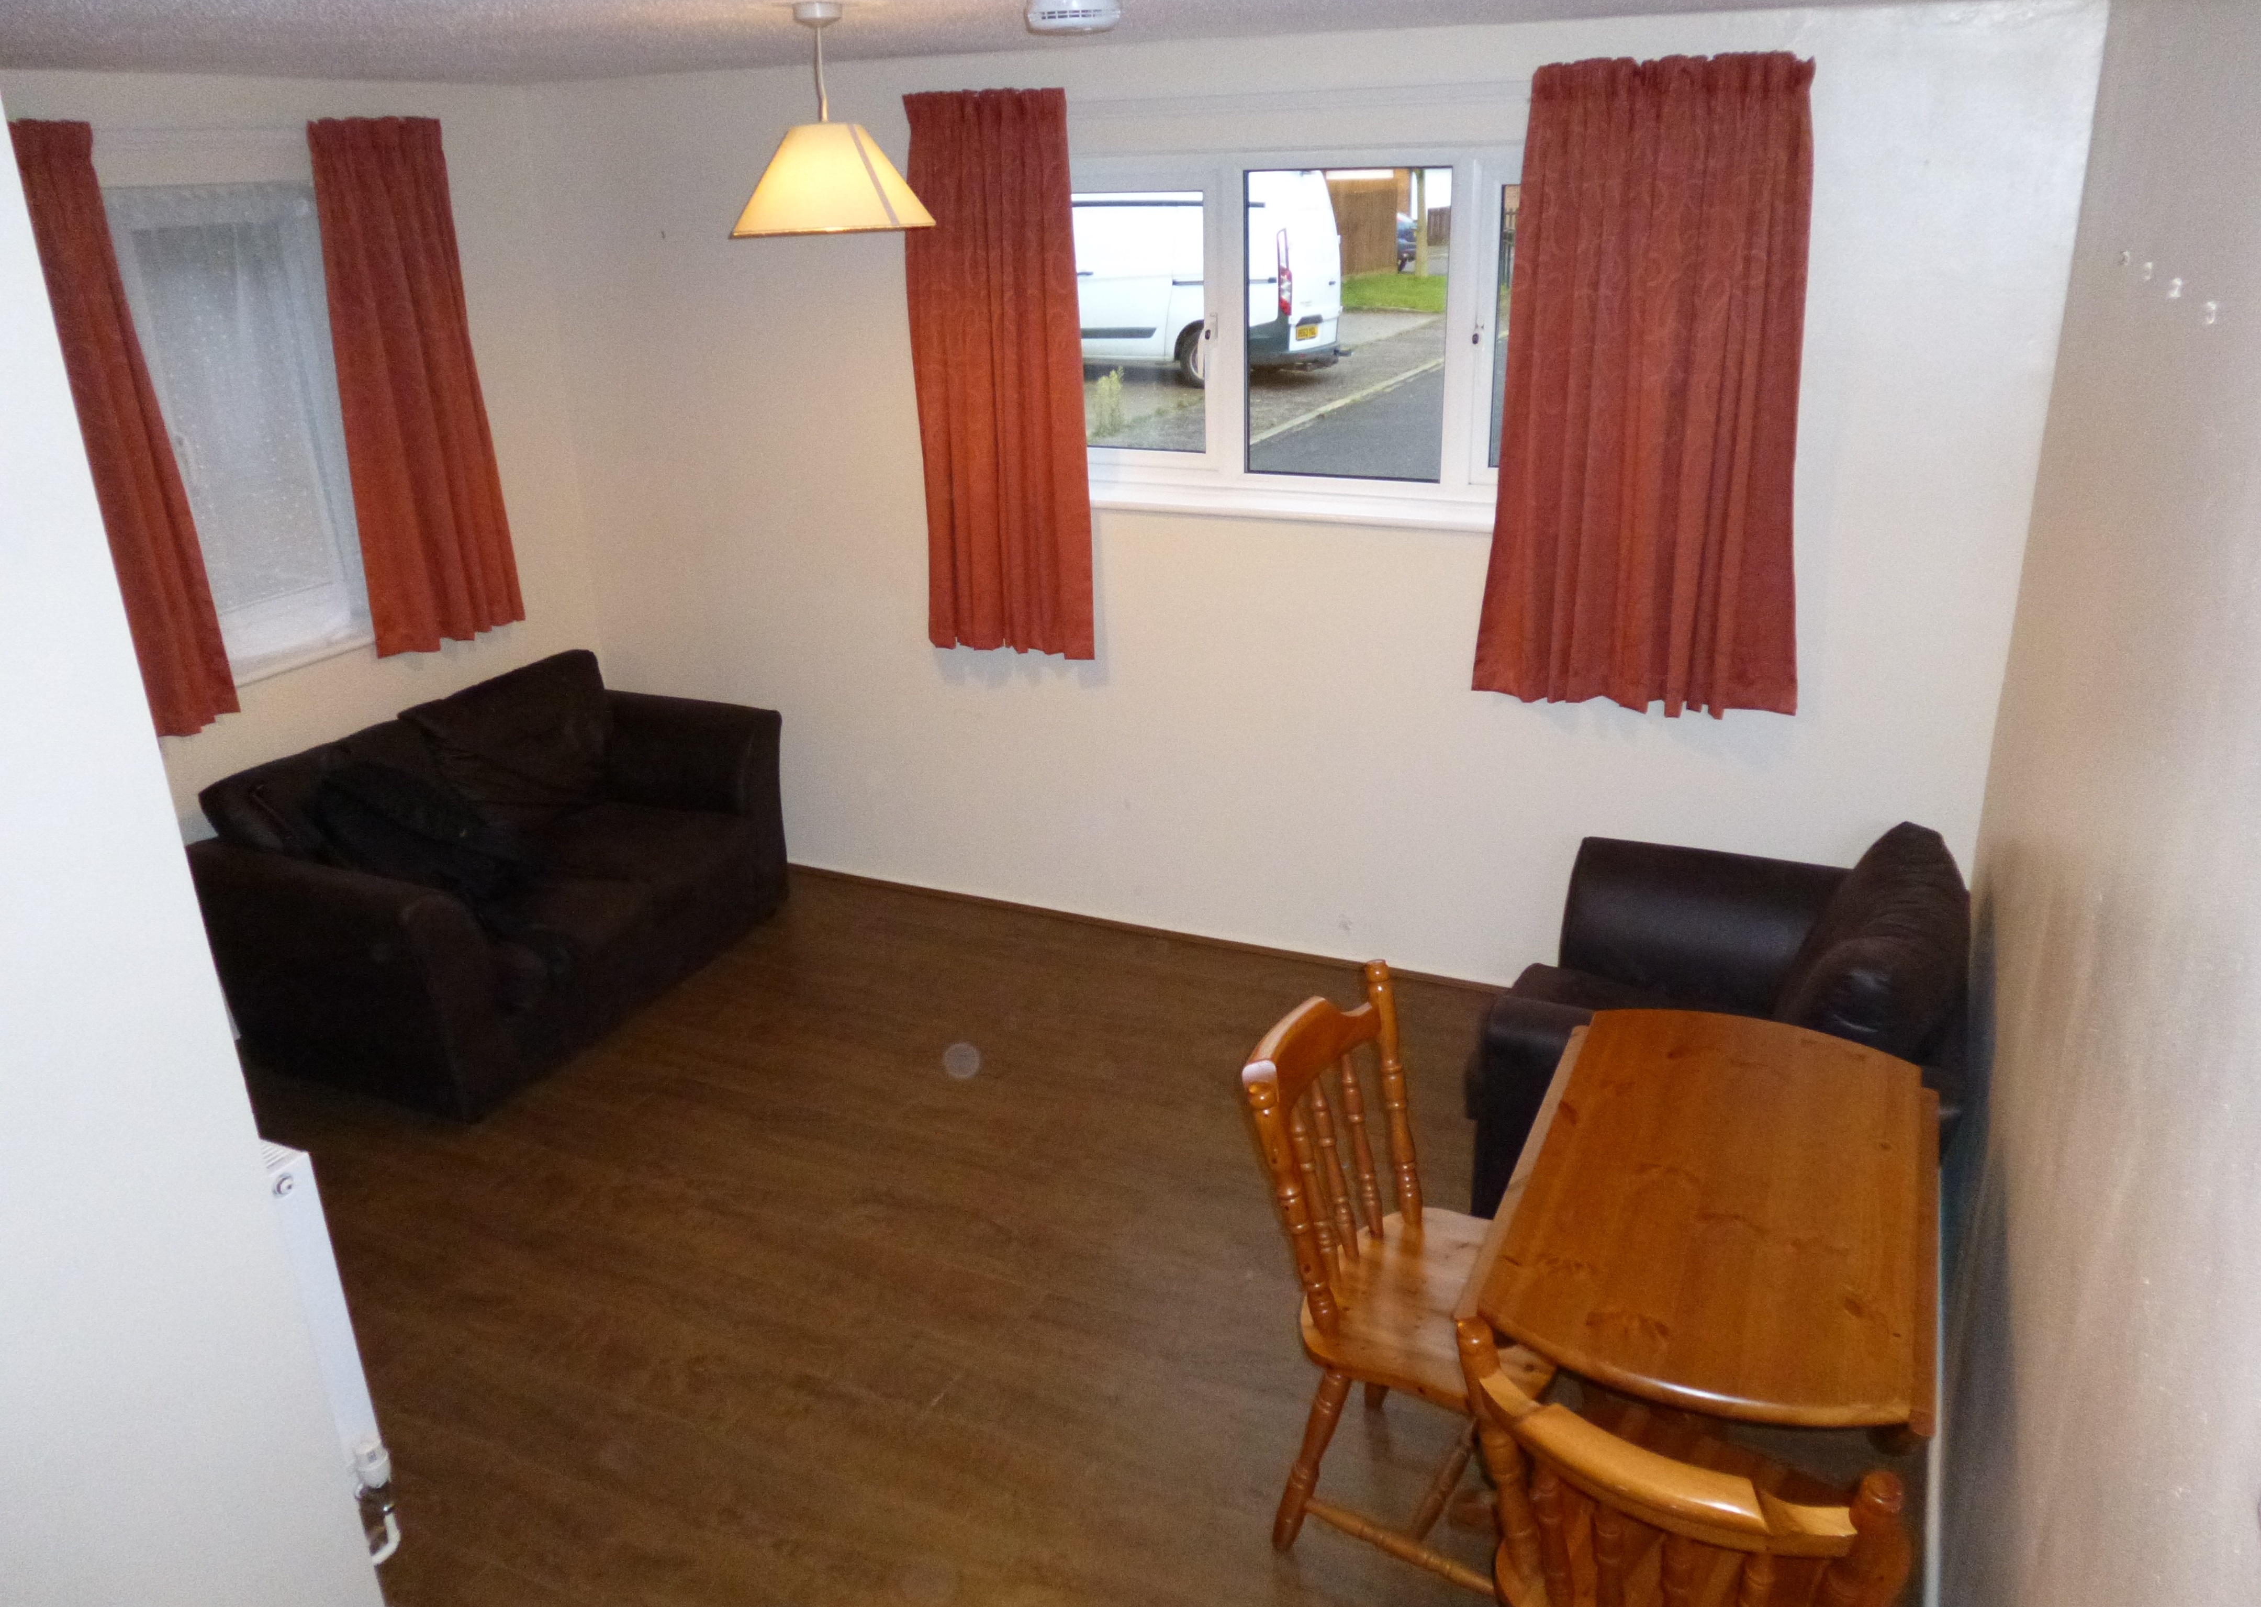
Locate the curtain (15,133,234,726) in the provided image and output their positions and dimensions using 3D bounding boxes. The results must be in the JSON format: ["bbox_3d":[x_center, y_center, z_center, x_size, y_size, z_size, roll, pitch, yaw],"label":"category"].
[{"bbox_3d":[-2.356,-0.794,3.687,0.120,1.405,0.470,8,23,23],"label":"curtain"}]

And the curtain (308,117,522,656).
[{"bbox_3d":[-1.963,-1.120,4.494,0.120,1.405,0.540,8,23,23],"label":"curtain"}]

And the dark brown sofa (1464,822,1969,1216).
[{"bbox_3d":[1.299,0.442,3.576,0.900,0.770,1.030,8,23,23],"label":"dark brown sofa"}]

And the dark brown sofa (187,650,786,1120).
[{"bbox_3d":[-1.705,0.115,4.553,0.863,0.810,1.450,8,23,23],"label":"dark brown sofa"}]

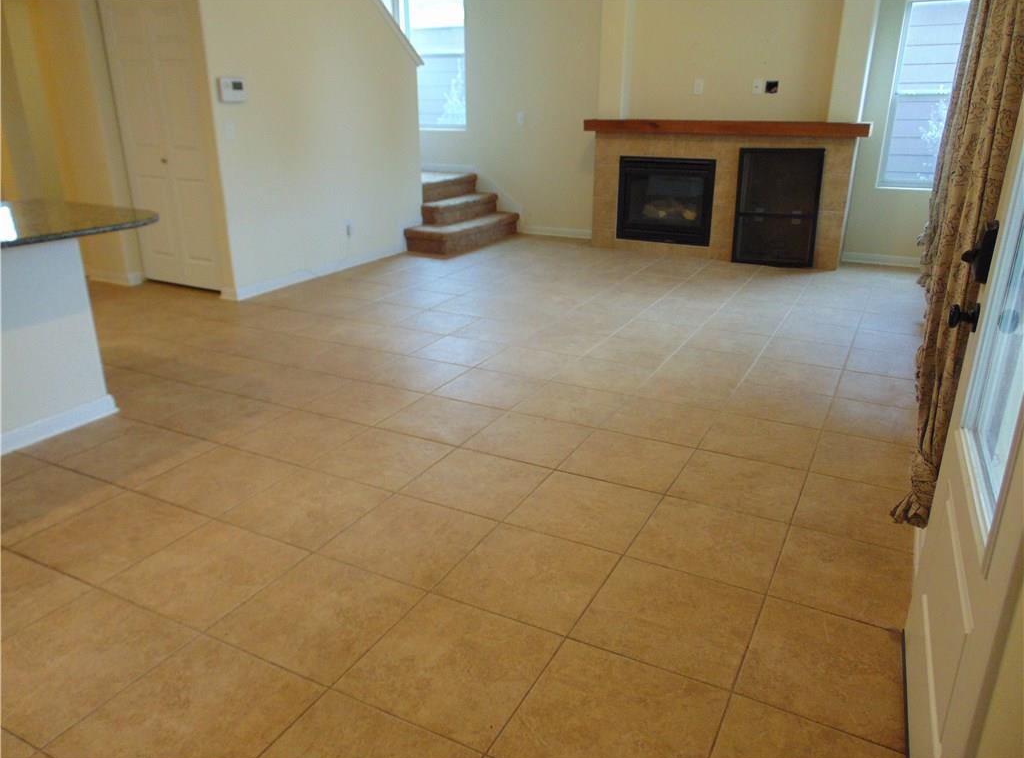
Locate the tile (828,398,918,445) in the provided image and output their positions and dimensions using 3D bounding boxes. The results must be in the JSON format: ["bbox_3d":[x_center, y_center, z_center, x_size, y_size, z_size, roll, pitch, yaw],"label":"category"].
[{"bbox_3d":[1.693,0.197,3.469,0.393,0.010,0.452,10,23,26],"label":"tile"}]

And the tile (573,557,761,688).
[{"bbox_3d":[0.450,0.675,2.087,0.440,0.012,0.440,10,23,26],"label":"tile"}]

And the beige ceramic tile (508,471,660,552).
[{"bbox_3d":[0.267,0.477,2.712,0.454,0.010,0.454,10,23,26],"label":"beige ceramic tile"}]

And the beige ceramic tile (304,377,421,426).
[{"bbox_3d":[-0.708,0.115,3.606,0.440,0.012,0.440,10,23,26],"label":"beige ceramic tile"}]

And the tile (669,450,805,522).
[{"bbox_3d":[0.878,0.407,2.871,0.447,0.010,0.447,10,22,26],"label":"tile"}]

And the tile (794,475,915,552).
[{"bbox_3d":[1.236,0.466,2.640,0.387,0.012,0.440,10,23,26],"label":"tile"}]

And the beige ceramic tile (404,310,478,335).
[{"bbox_3d":[-0.490,-0.382,5.030,0.454,0.010,0.454,10,23,26],"label":"beige ceramic tile"}]

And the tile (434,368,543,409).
[{"bbox_3d":[-0.112,0.047,3.871,0.454,0.010,0.454,10,23,26],"label":"tile"}]

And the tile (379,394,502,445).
[{"bbox_3d":[-0.321,0.192,3.467,0.447,0.010,0.447,10,22,26],"label":"tile"}]

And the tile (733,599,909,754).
[{"bbox_3d":[0.820,0.742,1.903,0.387,0.012,0.440,10,23,26],"label":"tile"}]

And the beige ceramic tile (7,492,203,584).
[{"bbox_3d":[-1.354,0.534,2.540,0.447,0.010,0.447,10,22,26],"label":"beige ceramic tile"}]

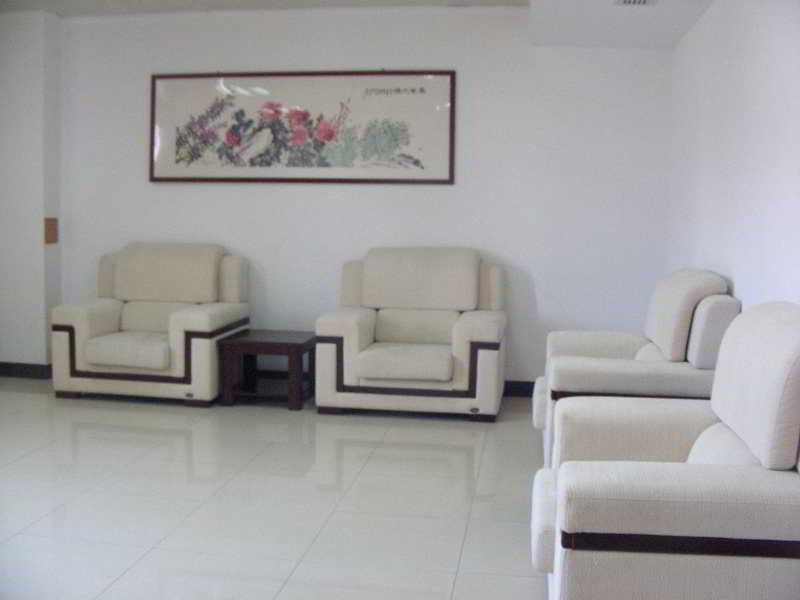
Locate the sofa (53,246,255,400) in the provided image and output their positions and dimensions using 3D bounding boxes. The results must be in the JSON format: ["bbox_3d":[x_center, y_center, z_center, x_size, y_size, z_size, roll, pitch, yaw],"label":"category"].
[{"bbox_3d":[-1.775,0.139,6.331,1.187,1.074,0.886,2,6,11],"label":"sofa"}]

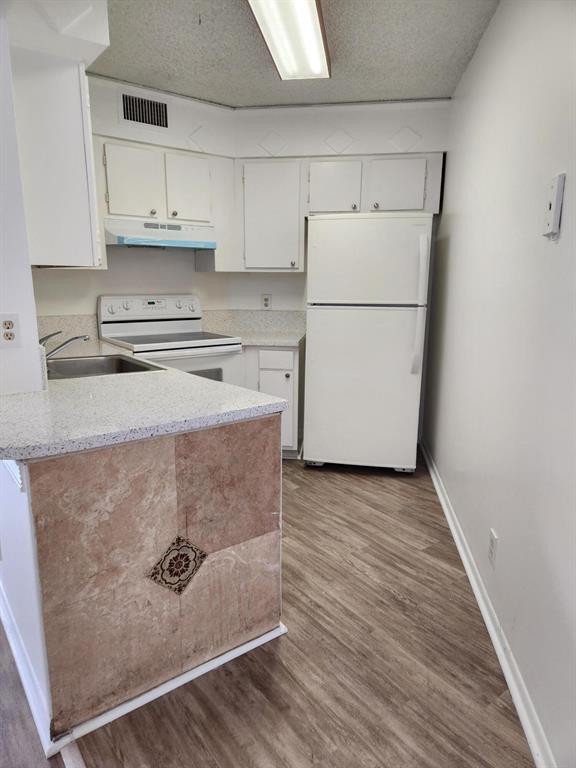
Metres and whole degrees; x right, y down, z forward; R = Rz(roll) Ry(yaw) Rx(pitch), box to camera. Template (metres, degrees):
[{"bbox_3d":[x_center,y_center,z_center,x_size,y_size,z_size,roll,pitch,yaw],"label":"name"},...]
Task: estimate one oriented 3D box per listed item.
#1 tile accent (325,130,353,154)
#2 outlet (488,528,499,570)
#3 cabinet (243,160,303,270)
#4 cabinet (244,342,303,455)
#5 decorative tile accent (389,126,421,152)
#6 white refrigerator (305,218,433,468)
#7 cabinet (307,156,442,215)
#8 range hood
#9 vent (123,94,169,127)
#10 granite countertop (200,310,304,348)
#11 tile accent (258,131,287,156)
[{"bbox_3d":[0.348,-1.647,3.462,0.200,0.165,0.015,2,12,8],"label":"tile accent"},{"bbox_3d":[0.772,0.619,1.921,0.012,0.122,0.078,2,12,8],"label":"outlet"},{"bbox_3d":[-0.084,-1.212,3.750,0.440,0.765,0.330,2,11,8],"label":"cabinet"},{"bbox_3d":[-0.081,0.058,3.894,0.410,0.770,0.600,2,12,8],"label":"cabinet"},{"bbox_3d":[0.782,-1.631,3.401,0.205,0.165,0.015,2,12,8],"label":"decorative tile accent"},{"bbox_3d":[0.569,-0.290,3.714,0.770,1.705,0.710,3,11,11],"label":"white refrigerator"},{"bbox_3d":[0.602,-1.389,3.636,0.910,0.387,0.340,2,12,8],"label":"cabinet"},{"bbox_3d":[-0.873,-0.985,3.420,0.755,0.160,0.450,-8,14,-36],"label":"range hood"},{"bbox_3d":[-0.875,-1.683,3.156,0.295,0.150,0.030,-8,14,-36],"label":"vent"},{"bbox_3d":[-0.288,-0.428,3.861,0.780,0.210,0.620,2,11,8],"label":"granite countertop"},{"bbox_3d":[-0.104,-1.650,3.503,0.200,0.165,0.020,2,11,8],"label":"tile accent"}]

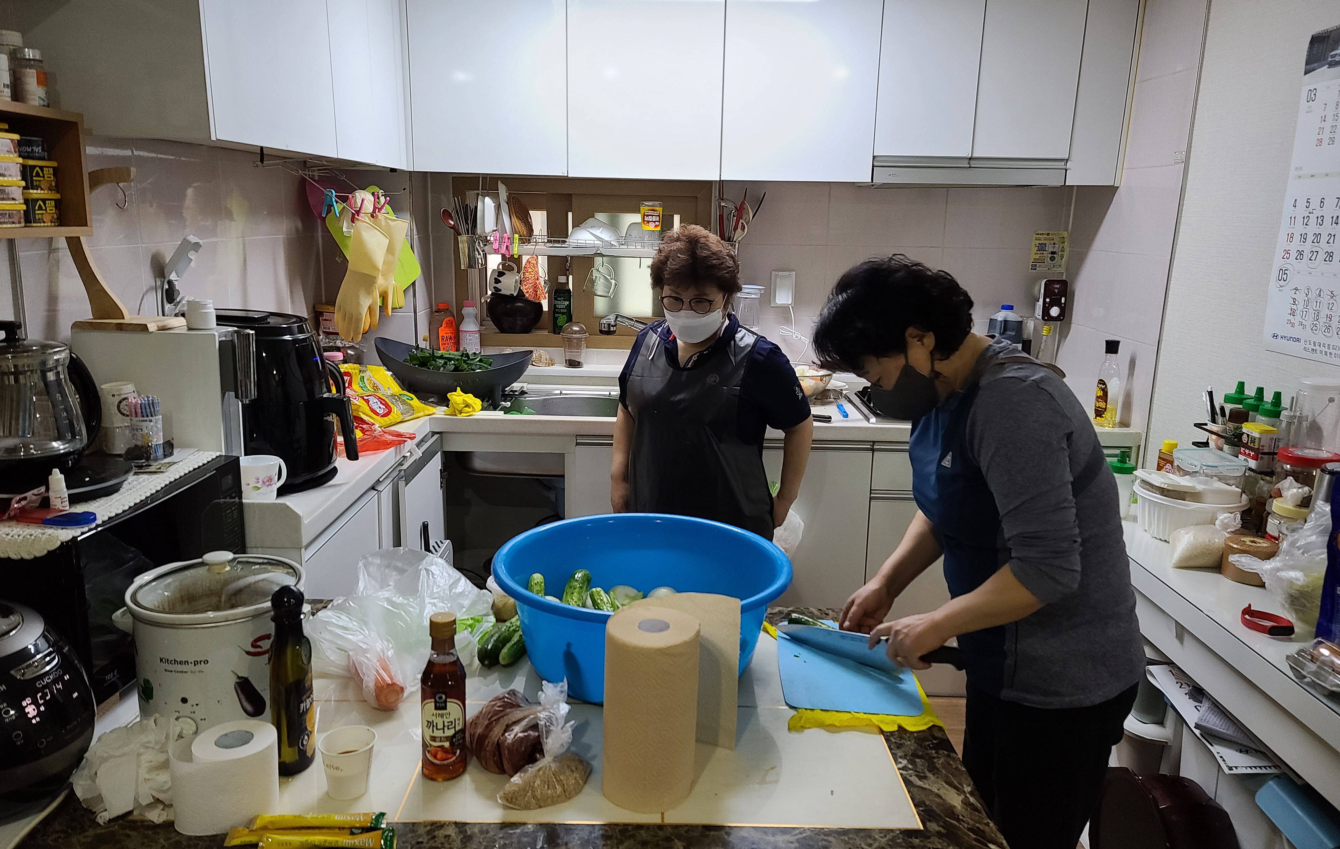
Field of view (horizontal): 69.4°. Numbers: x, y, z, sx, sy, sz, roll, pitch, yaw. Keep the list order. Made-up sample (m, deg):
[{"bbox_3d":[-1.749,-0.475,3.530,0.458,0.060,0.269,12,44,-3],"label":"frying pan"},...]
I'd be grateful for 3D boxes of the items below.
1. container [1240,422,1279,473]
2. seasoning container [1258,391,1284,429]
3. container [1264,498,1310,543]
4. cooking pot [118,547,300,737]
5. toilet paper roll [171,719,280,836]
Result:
[{"bbox_3d":[1.192,0.048,1.965,0.035,0.085,0.052,-1,13,-8],"label":"container"},{"bbox_3d":[1.266,0.011,2.059,0.060,0.165,0.060,-3,13,-17],"label":"seasoning container"},{"bbox_3d":[1.196,0.191,1.870,0.070,0.078,0.070,-2,13,-16],"label":"container"},{"bbox_3d":[-0.651,0.312,1.392,0.282,0.246,0.236,1,13,0],"label":"cooking pot"},{"bbox_3d":[-0.551,0.437,1.215,0.120,0.098,0.112,1,13,0],"label":"toilet paper roll"}]

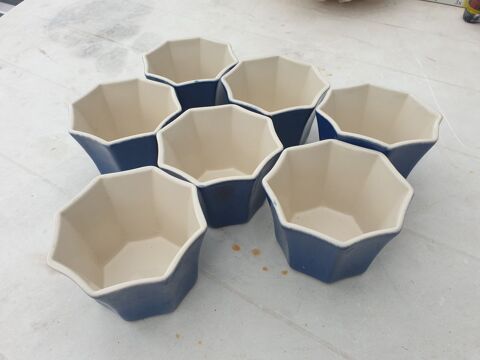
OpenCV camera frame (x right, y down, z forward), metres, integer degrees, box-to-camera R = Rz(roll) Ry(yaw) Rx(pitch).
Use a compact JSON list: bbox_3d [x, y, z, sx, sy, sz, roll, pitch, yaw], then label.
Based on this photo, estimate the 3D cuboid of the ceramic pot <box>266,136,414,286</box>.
[{"bbox_3d":[0.072,0.028,0.290,0.104,0.067,0.104,-13,47,-12],"label":"ceramic pot"}]

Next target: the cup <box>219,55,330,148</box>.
[{"bbox_3d":[0.036,-0.076,0.394,0.104,0.067,0.104,-11,46,-10],"label":"cup"}]

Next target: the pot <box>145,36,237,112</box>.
[{"bbox_3d":[-0.056,-0.113,0.431,0.104,0.067,0.104,-12,46,-11],"label":"pot"}]

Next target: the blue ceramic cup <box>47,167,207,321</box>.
[{"bbox_3d":[-0.076,0.051,0.269,0.104,0.067,0.104,-10,46,-9],"label":"blue ceramic cup"}]

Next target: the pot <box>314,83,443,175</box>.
[{"bbox_3d":[0.127,-0.038,0.354,0.104,0.067,0.104,-13,47,-12],"label":"pot"}]

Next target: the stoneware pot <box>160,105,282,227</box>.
[{"bbox_3d":[-0.018,-0.010,0.329,0.104,0.067,0.104,-7,46,-6],"label":"stoneware pot"}]

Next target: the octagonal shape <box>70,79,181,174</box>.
[{"bbox_3d":[-0.108,-0.045,0.365,0.104,0.067,0.104,-15,47,-13],"label":"octagonal shape"}]

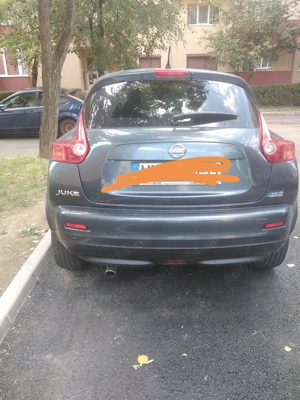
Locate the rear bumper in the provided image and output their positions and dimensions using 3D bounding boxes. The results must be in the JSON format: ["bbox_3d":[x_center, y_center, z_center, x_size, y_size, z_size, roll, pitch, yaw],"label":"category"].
[{"bbox_3d":[0.155,0.206,1.899,1.600,0.390,0.360,0,17,0],"label":"rear bumper"}]

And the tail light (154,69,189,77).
[{"bbox_3d":[0.143,-0.821,1.954,0.235,0.045,0.050,0,17,0],"label":"tail light"}]

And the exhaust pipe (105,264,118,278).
[{"bbox_3d":[-0.257,0.463,2.007,0.068,0.068,0.130,0,17,0],"label":"exhaust pipe"}]

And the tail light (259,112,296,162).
[{"bbox_3d":[0.786,-0.406,1.887,0.270,0.310,0.300,0,17,0],"label":"tail light"}]

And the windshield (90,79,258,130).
[{"bbox_3d":[0.149,-0.615,1.933,1.120,0.420,0.100,0,-23,0],"label":"windshield"}]

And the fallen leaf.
[{"bbox_3d":[-0.034,0.843,1.585,0.055,0.012,0.065,0,17,0],"label":"fallen leaf"}]

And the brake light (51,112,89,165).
[{"bbox_3d":[-0.484,-0.397,1.881,0.270,0.310,0.300,0,17,0],"label":"brake light"}]

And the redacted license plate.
[{"bbox_3d":[0.155,-0.154,1.741,0.525,0.120,0.020,0,11,0],"label":"redacted license plate"}]

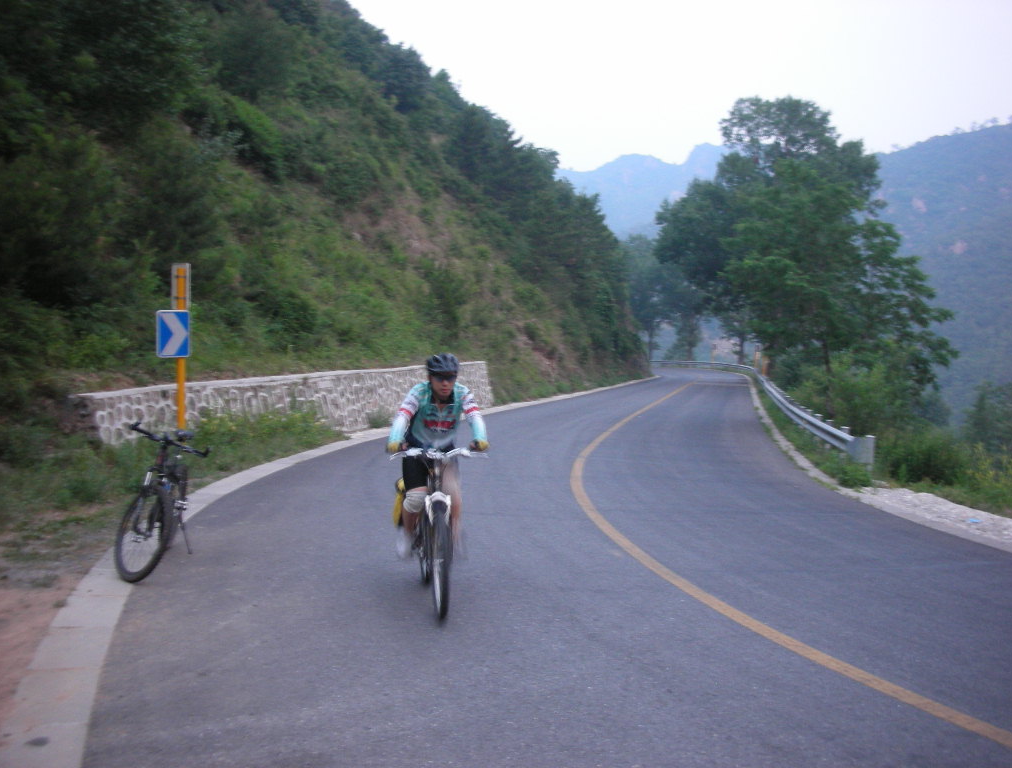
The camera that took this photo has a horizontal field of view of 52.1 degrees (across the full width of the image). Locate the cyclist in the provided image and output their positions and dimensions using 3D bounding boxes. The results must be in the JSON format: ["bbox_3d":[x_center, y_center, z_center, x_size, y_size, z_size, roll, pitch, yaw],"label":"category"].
[{"bbox_3d":[-0.445,0.460,6.620,0.620,1.320,0.830,0,0,-8],"label":"cyclist"}]

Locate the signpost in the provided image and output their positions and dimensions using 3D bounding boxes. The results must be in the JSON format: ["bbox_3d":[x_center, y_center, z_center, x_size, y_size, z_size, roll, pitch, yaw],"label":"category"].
[{"bbox_3d":[-4.240,-0.260,13.200,0.430,2.600,0.280,0,0,-9],"label":"signpost"}]

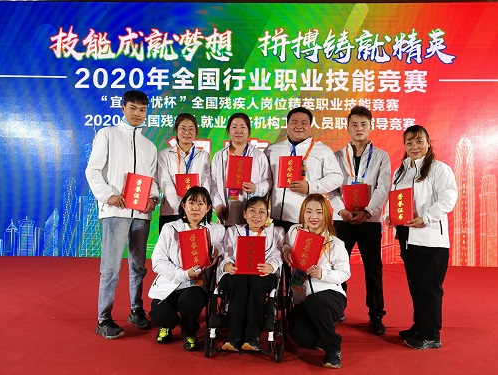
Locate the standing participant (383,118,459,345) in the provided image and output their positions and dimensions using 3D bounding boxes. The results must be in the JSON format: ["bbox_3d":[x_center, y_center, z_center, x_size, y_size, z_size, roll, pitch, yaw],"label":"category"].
[{"bbox_3d":[1.205,0.330,2.730,0.470,1.540,0.400,0,-1,43],"label":"standing participant"}]

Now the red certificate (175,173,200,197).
[{"bbox_3d":[-0.450,0.022,2.950,0.178,0.245,0.020,-3,-7,-2],"label":"red certificate"}]

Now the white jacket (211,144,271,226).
[{"bbox_3d":[-0.059,-0.015,3.070,0.480,0.660,0.320,1,1,-2],"label":"white jacket"}]

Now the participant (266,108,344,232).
[{"bbox_3d":[0.440,0.220,3.150,0.620,1.740,0.420,0,-1,19],"label":"participant"}]

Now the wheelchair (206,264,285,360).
[{"bbox_3d":[0.000,0.645,2.780,0.600,0.880,0.950,1,-1,6],"label":"wheelchair"}]

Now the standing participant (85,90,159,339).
[{"bbox_3d":[-0.951,0.183,2.920,0.520,1.800,0.440,0,2,-22],"label":"standing participant"}]

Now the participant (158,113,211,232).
[{"bbox_3d":[-0.516,0.253,3.120,0.450,1.660,0.360,0,2,-8],"label":"participant"}]

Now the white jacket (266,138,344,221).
[{"bbox_3d":[0.440,-0.060,3.140,0.610,0.690,0.400,0,-1,19],"label":"white jacket"}]

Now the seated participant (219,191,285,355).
[{"bbox_3d":[0.017,0.536,2.660,0.440,0.950,0.660,1,1,5],"label":"seated participant"}]

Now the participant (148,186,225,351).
[{"bbox_3d":[-0.435,0.545,2.740,0.540,1.070,0.620,1,-1,-12],"label":"participant"}]

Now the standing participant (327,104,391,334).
[{"bbox_3d":[0.841,0.238,2.980,0.490,1.730,0.400,1,2,8],"label":"standing participant"}]

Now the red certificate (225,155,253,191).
[{"bbox_3d":[-0.070,-0.109,2.920,0.180,0.247,0.015,6,2,-2],"label":"red certificate"}]

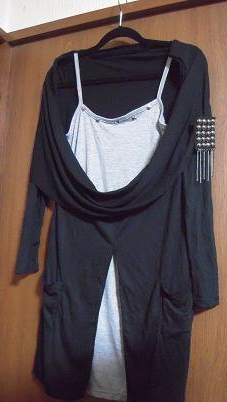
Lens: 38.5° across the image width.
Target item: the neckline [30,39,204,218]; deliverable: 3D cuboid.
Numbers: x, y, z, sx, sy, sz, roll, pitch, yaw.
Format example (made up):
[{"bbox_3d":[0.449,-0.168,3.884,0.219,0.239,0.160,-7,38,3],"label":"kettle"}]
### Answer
[{"bbox_3d":[-0.013,-0.190,0.867,0.491,0.476,0.130,0,-5,22],"label":"neckline"}]

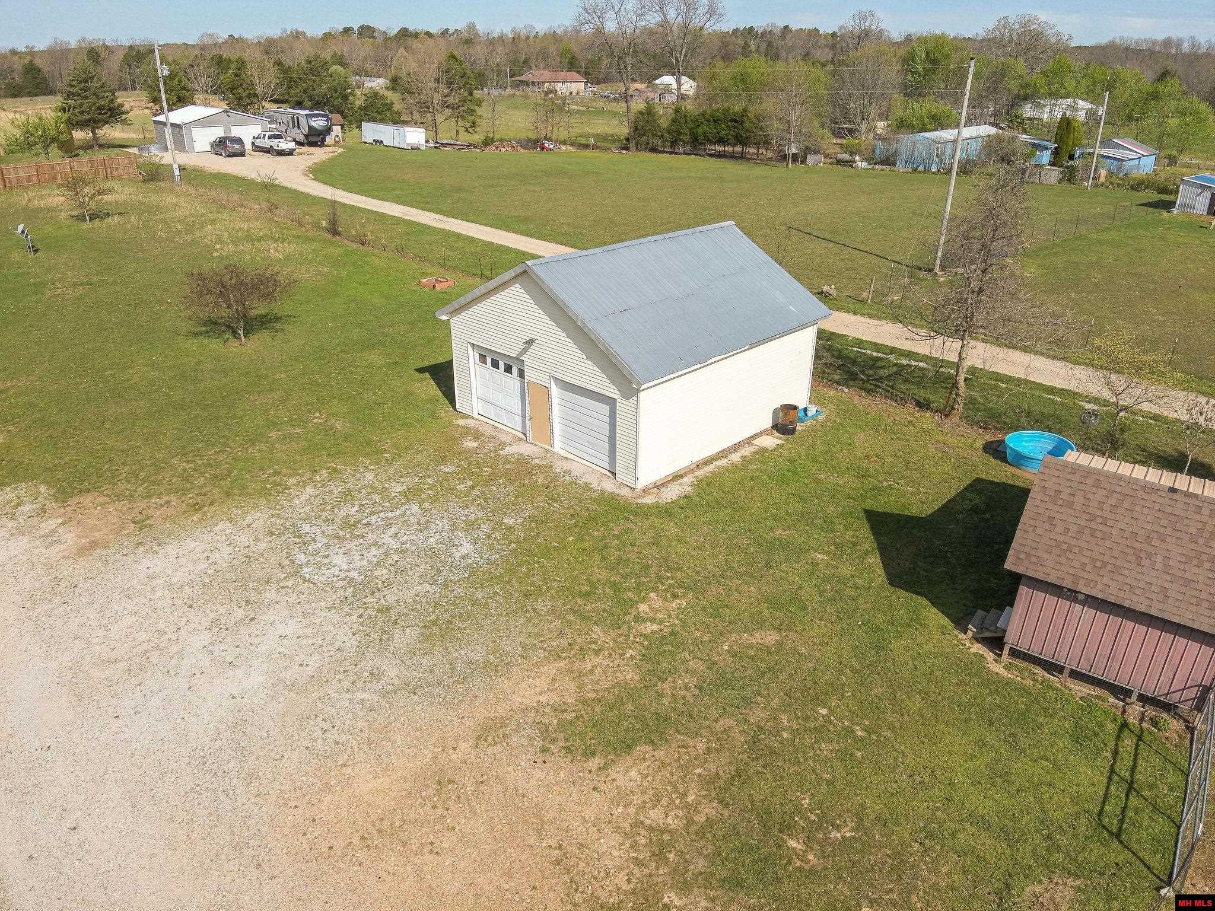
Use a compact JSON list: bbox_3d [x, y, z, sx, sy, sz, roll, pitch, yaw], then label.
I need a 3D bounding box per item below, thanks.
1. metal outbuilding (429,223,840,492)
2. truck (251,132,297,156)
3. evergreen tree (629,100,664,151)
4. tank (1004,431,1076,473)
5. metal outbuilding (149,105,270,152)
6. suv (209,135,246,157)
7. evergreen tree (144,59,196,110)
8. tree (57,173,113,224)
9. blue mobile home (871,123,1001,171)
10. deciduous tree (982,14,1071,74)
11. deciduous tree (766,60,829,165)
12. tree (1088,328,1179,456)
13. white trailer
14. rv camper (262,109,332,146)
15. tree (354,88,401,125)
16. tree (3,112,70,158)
[{"bbox_3d":[0.941,-3.752,24.999,7.877,5.223,8.806,23,33,38],"label":"metal outbuilding"},{"bbox_3d":[-32.998,-30.781,82.937,2.080,2.000,6.350,-21,33,-39],"label":"truck"},{"bbox_3d":[4.567,-37.942,96.851,4.086,5.397,4.086,1,25,0],"label":"evergreen tree"},{"bbox_3d":[12.014,-0.027,23.543,1.780,0.580,1.780,1,25,0],"label":"tank"},{"bbox_3d":[-42.525,-35.260,90.673,9.200,4.000,8.700,-22,34,-40],"label":"metal outbuilding"},{"bbox_3d":[-37.859,-30.874,84.000,1.850,1.740,4.600,-22,33,-39],"label":"suv"},{"bbox_3d":[-63.941,-53.423,123.290,7.606,8.033,7.225,1,25,0],"label":"evergreen tree"},{"bbox_3d":[-32.989,-16.304,53.357,3.590,3.021,3.590,1,25,0],"label":"tree"},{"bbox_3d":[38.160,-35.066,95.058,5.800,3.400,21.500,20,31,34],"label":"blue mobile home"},{"bbox_3d":[83.276,-78.142,168.196,18.218,17.867,18.218,1,25,0],"label":"deciduous tree"},{"bbox_3d":[19.352,-34.938,86.347,6.681,10.111,6.681,1,25,0],"label":"deciduous tree"},{"bbox_3d":[14.042,-1.607,22.858,2.350,3.500,2.200,1,25,0],"label":"tree"},{"bbox_3d":[-24.336,-36.290,95.688,2.550,2.500,9.300,-20,32,-38],"label":"white trailer"},{"bbox_3d":[-36.191,-38.398,98.178,10.400,3.550,2.650,22,32,36],"label":"rv camper"},{"bbox_3d":[-32.068,-47.675,116.091,6.400,5.300,6.000,1,25,0],"label":"tree"},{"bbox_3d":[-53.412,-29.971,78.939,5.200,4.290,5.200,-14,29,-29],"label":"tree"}]

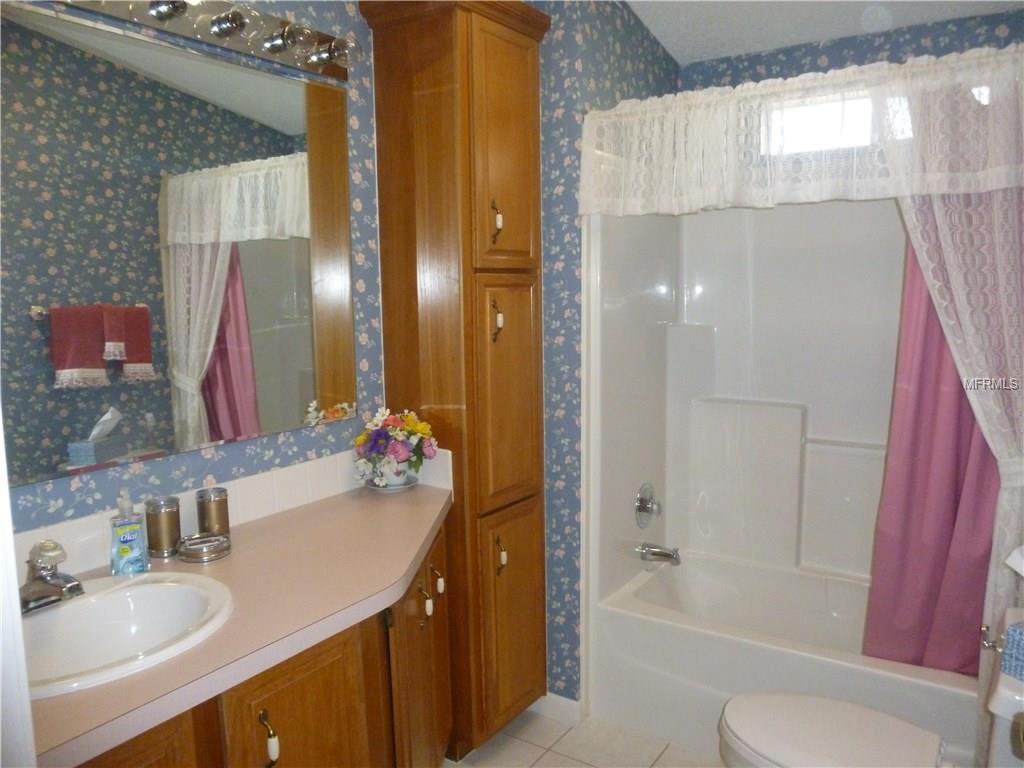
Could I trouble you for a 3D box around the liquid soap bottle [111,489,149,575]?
[{"bbox_3d":[-0.812,0.310,1.574,0.066,0.168,0.040,-7,9,-37],"label":"liquid soap bottle"}]

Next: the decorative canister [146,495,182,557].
[{"bbox_3d":[-0.784,0.322,1.659,0.067,0.122,0.067,4,9,35],"label":"decorative canister"}]

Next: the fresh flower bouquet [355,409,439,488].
[{"bbox_3d":[-0.339,0.195,2.169,0.230,0.230,0.220,-2,7,-9],"label":"fresh flower bouquet"}]

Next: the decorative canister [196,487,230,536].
[{"bbox_3d":[-0.703,0.312,1.741,0.067,0.118,0.067,4,9,35],"label":"decorative canister"}]

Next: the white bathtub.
[{"bbox_3d":[1.078,0.932,2.329,1.520,0.430,0.710,4,9,35],"label":"white bathtub"}]

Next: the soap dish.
[{"bbox_3d":[-0.695,0.366,1.662,0.110,0.030,0.114,4,9,35],"label":"soap dish"}]

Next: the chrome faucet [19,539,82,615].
[{"bbox_3d":[-0.844,0.352,1.365,0.140,0.115,0.130,4,9,35],"label":"chrome faucet"}]

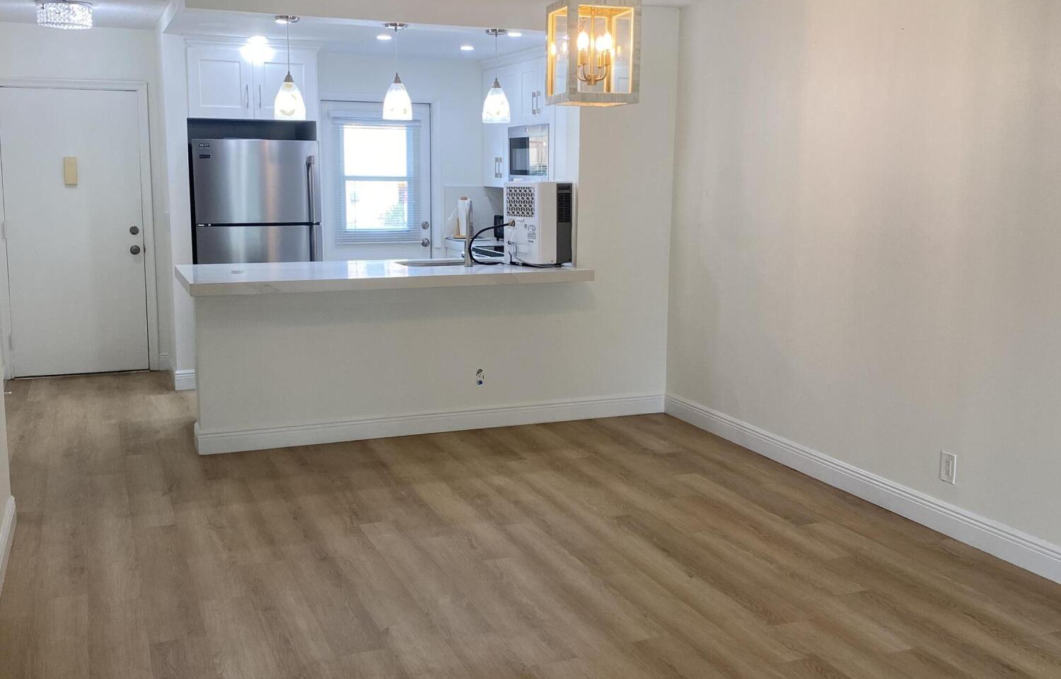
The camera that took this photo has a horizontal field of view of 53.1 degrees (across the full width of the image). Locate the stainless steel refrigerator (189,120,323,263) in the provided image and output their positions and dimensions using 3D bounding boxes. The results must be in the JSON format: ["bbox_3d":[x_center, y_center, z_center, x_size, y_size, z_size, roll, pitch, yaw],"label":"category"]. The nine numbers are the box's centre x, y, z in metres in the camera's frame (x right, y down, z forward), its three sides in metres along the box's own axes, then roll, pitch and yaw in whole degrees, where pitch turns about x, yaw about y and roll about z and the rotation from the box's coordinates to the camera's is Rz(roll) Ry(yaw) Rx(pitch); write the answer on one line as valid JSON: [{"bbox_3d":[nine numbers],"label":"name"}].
[{"bbox_3d":[-1.998,-0.564,7.641,0.838,1.685,0.810,-3,10,-23],"label":"stainless steel refrigerator"}]

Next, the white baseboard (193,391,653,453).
[{"bbox_3d":[-0.458,0.475,6.210,2.842,0.128,0.020,-3,10,-23],"label":"white baseboard"}]

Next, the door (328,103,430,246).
[{"bbox_3d":[-1.288,-0.948,8.921,0.914,2.035,0.045,-3,10,-23],"label":"door"}]

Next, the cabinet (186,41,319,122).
[{"bbox_3d":[-1.951,-1.760,7.330,0.872,0.505,0.661,-3,10,-22],"label":"cabinet"}]

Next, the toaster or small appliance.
[{"bbox_3d":[0.056,-0.731,6.660,0.303,0.507,0.313,-8,13,-42],"label":"toaster or small appliance"}]

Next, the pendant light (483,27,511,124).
[{"bbox_3d":[-0.193,-1.495,6.082,0.162,0.516,0.162,1,10,0],"label":"pendant light"}]

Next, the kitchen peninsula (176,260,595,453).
[{"bbox_3d":[-0.840,0.048,6.228,2.253,0.933,0.933,-3,10,-22],"label":"kitchen peninsula"}]

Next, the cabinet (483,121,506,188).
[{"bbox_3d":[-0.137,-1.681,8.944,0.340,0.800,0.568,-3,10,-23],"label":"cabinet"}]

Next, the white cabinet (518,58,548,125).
[{"bbox_3d":[0.194,-1.762,7.596,0.327,0.474,0.734,-3,10,-22],"label":"white cabinet"}]

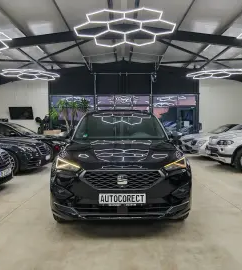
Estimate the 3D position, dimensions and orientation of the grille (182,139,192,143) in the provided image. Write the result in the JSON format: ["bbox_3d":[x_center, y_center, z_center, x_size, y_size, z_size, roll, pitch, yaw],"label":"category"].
[{"bbox_3d":[3.153,0.264,13.195,0.150,0.220,0.900,0,2,-7],"label":"grille"}]

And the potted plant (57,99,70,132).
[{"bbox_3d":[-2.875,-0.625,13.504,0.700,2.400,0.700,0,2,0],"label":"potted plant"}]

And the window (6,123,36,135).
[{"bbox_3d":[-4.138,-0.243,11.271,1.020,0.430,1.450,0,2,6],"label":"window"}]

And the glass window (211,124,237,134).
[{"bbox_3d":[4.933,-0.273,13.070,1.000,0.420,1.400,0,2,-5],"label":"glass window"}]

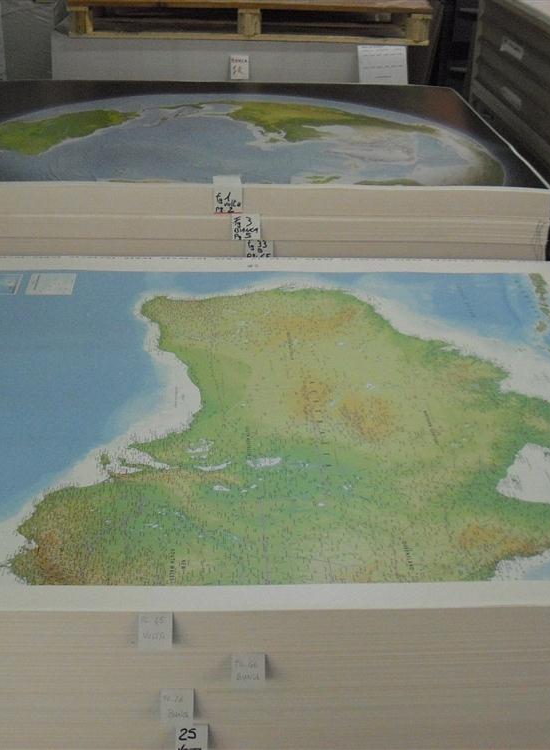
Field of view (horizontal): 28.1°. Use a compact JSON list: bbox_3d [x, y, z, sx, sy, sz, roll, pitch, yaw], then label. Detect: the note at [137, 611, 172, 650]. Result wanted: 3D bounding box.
[{"bbox_3d":[-0.179,0.385,1.642,0.052,0.065,0.005,0,20,-4],"label":"note"}]

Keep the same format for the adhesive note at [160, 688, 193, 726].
[{"bbox_3d":[-0.153,0.522,1.716,0.053,0.070,0.005,0,20,-4],"label":"adhesive note"}]

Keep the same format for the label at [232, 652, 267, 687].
[{"bbox_3d":[-0.040,0.456,1.690,0.052,0.060,0.005,0,20,-4],"label":"label"}]

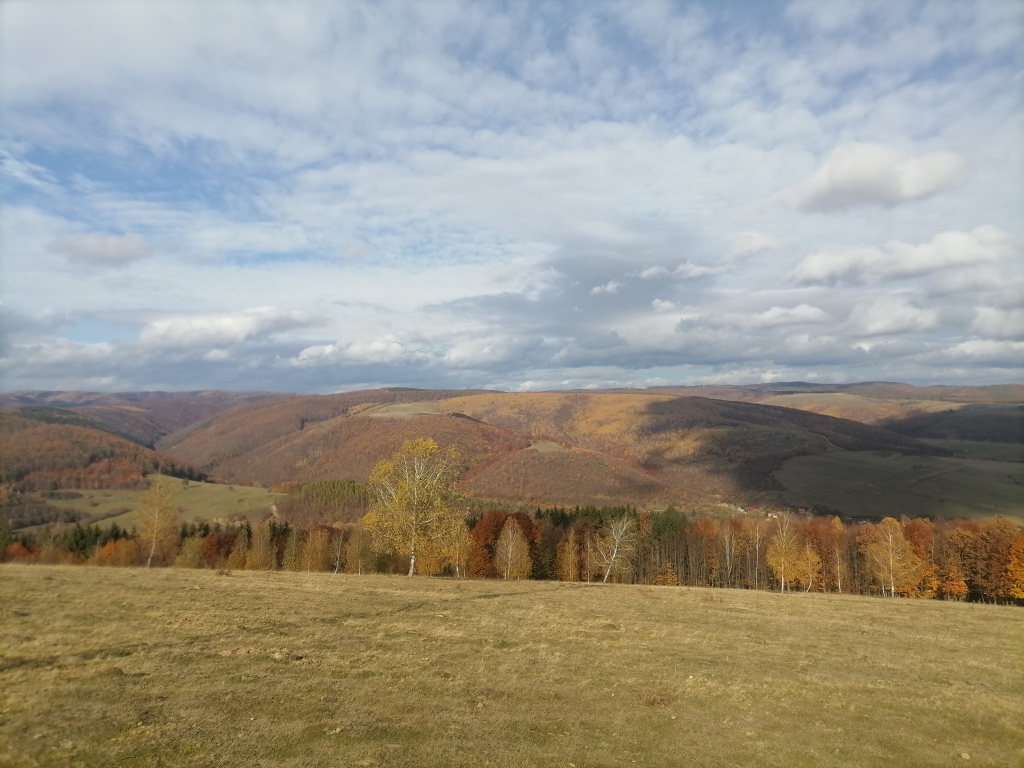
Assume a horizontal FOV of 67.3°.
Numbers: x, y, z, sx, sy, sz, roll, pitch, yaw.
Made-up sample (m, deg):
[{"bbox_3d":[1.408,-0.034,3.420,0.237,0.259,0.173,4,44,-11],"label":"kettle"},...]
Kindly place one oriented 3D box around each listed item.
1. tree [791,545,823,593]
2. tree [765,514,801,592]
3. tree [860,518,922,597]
[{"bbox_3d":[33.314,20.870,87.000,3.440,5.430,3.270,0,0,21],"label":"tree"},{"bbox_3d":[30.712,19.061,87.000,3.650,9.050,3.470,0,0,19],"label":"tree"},{"bbox_3d":[42.435,19.429,86.000,6.590,8.780,6.260,0,-1,26],"label":"tree"}]

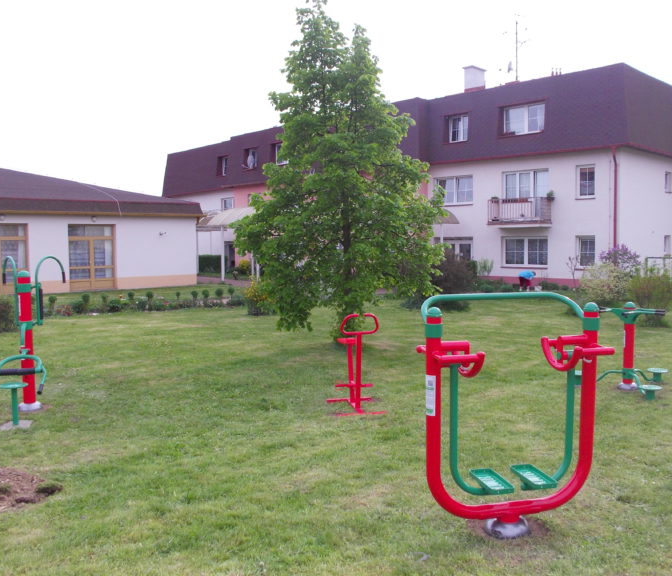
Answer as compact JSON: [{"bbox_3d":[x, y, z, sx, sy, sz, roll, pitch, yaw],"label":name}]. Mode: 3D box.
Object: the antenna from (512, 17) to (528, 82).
[{"bbox_3d":[8.603,-11.121,30.000,0.750,3.100,0.750,1,4,27],"label":"antenna"}]

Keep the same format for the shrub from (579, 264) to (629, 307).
[{"bbox_3d":[7.786,-0.137,18.421,1.650,1.190,1.500,1,4,23],"label":"shrub"}]

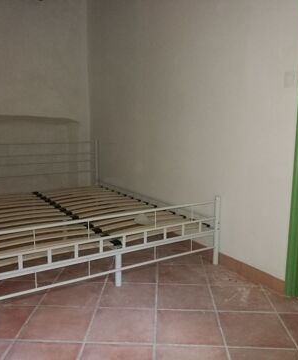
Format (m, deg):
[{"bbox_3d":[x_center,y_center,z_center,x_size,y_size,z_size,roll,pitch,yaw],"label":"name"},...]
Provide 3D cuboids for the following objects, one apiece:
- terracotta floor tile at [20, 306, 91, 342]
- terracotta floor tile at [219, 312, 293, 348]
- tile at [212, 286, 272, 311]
[{"bbox_3d":[-0.433,0.698,1.817,0.305,0.010,0.303,1,9,2],"label":"terracotta floor tile"},{"bbox_3d":[0.499,0.711,1.778,0.305,0.010,0.303,1,9,2],"label":"terracotta floor tile"},{"bbox_3d":[0.512,0.662,2.083,0.305,0.010,0.303,1,9,2],"label":"tile"}]

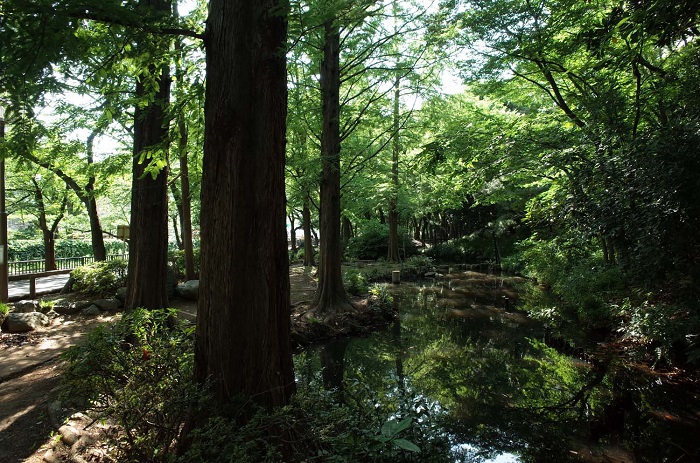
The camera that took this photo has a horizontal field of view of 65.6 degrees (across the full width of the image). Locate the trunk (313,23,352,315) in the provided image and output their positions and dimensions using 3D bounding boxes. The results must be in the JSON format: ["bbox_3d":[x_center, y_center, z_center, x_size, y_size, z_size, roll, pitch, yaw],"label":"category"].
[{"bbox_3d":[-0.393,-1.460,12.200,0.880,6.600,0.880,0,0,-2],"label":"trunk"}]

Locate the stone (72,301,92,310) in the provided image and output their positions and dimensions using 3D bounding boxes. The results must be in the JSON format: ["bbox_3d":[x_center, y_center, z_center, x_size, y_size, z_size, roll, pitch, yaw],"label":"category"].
[{"bbox_3d":[-5.073,1.413,10.300,0.380,0.190,0.300,0,0,0],"label":"stone"}]

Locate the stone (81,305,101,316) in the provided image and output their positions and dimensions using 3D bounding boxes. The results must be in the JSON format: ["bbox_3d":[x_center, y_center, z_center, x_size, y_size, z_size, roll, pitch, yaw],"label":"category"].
[{"bbox_3d":[-5.103,1.552,10.700,0.370,0.230,0.320,0,0,-25],"label":"stone"}]

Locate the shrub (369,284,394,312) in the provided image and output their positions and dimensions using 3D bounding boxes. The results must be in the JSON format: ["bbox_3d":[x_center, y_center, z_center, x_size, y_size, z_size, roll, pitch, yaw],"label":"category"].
[{"bbox_3d":[0.679,1.443,11.700,0.560,0.580,0.550,0,0,0],"label":"shrub"}]

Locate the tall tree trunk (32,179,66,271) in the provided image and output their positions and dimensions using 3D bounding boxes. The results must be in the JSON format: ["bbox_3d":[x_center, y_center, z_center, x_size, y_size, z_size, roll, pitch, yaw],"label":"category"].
[{"bbox_3d":[-11.343,-0.226,20.500,1.150,3.600,0.700,0,0,0],"label":"tall tree trunk"}]

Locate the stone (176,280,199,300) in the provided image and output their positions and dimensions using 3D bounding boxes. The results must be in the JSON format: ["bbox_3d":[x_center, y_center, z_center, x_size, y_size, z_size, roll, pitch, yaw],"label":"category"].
[{"bbox_3d":[-3.676,1.347,12.400,0.560,0.420,0.500,0,0,0],"label":"stone"}]

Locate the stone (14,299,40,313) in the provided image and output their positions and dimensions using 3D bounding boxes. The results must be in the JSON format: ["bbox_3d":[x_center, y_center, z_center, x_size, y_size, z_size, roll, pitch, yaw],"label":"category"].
[{"bbox_3d":[-5.819,1.344,9.800,0.460,0.250,0.360,0,0,0],"label":"stone"}]

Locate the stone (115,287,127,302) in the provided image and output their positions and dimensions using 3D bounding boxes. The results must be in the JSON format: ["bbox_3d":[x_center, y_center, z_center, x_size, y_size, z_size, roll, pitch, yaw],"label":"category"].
[{"bbox_3d":[-5.141,1.421,12.300,0.360,0.330,0.360,0,0,-23],"label":"stone"}]

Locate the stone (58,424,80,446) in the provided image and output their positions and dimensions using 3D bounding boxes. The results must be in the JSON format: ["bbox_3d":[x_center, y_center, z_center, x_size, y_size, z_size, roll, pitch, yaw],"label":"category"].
[{"bbox_3d":[-2.014,1.465,3.900,0.165,0.115,0.150,0,0,0],"label":"stone"}]

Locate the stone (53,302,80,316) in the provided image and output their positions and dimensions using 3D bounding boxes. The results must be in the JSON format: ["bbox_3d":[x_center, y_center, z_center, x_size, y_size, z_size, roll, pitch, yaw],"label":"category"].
[{"bbox_3d":[-5.690,1.565,10.900,0.560,0.280,0.420,0,0,-28],"label":"stone"}]

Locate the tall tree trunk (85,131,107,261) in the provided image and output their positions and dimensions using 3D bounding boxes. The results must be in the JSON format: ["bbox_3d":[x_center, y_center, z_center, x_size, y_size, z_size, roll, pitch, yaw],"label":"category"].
[{"bbox_3d":[-11.715,-1.565,25.000,1.000,6.200,0.800,0,0,-25],"label":"tall tree trunk"}]

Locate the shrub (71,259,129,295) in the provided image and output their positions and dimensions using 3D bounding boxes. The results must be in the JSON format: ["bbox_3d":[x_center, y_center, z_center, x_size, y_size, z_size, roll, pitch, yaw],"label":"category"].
[{"bbox_3d":[-6.144,1.135,13.400,1.500,0.930,1.300,0,0,-25],"label":"shrub"}]

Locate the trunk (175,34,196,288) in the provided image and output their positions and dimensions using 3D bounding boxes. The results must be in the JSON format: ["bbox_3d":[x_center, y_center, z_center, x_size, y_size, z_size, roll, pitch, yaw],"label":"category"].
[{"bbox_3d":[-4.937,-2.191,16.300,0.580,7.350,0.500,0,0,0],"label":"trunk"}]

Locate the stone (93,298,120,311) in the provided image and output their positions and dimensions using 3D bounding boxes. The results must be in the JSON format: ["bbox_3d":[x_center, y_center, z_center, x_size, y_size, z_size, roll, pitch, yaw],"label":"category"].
[{"bbox_3d":[-5.111,1.538,11.400,0.580,0.250,0.420,0,0,-24],"label":"stone"}]

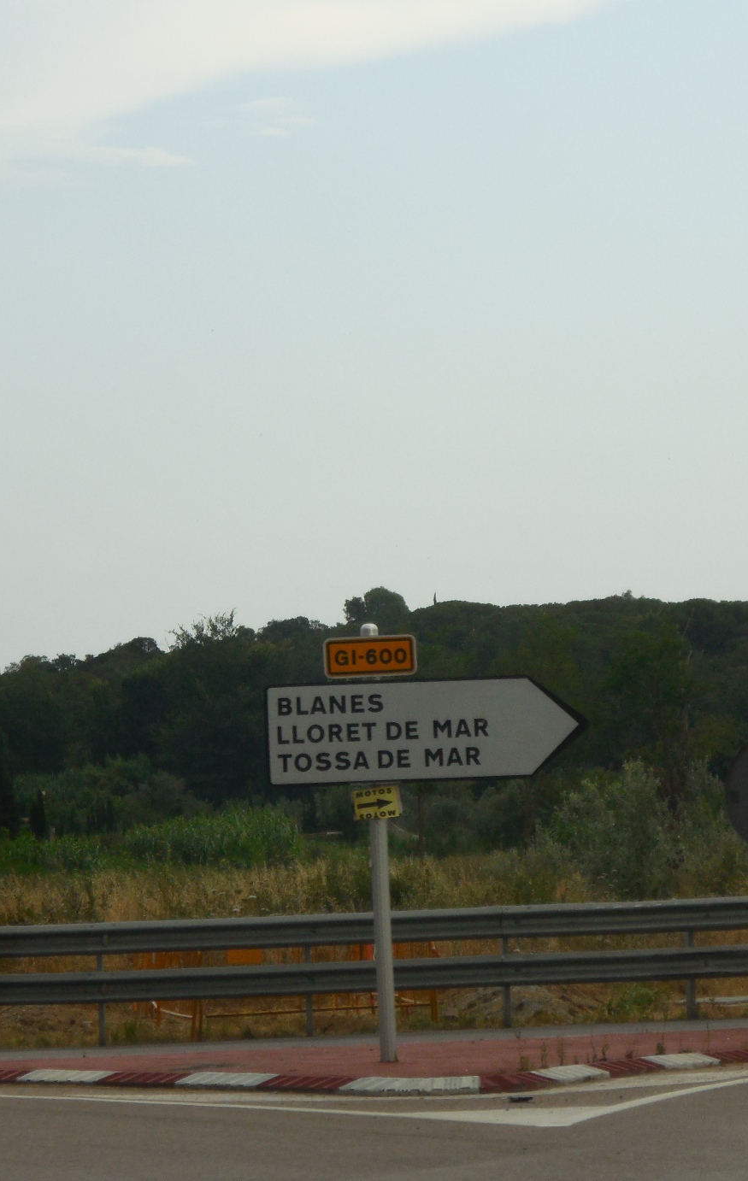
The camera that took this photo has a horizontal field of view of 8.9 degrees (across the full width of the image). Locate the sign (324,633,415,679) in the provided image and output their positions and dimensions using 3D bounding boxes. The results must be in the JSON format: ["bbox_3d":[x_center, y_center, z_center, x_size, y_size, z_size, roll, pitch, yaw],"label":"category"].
[{"bbox_3d":[-0.018,0.476,34.200,0.640,0.290,0.060,-2,-4,-1],"label":"sign"}]

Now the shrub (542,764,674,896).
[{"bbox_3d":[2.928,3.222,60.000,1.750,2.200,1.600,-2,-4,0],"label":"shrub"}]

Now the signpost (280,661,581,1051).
[{"bbox_3d":[0.421,1.881,34.050,2.250,2.920,0.170,-2,-4,-1],"label":"signpost"}]

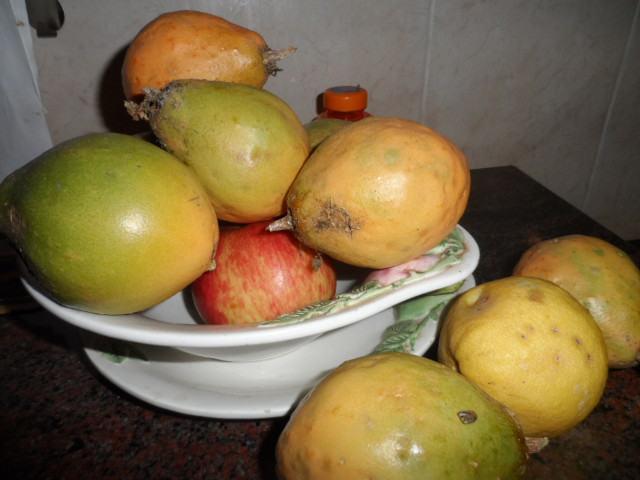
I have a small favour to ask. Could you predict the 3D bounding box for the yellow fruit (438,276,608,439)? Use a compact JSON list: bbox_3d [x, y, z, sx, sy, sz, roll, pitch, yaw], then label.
[{"bbox_3d":[0.094,0.054,0.210,0.071,0.069,0.075,-14,30,-23],"label":"yellow fruit"}]

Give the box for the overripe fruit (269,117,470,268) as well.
[{"bbox_3d":[0.033,-0.028,0.264,0.121,0.084,0.084,-15,29,-9],"label":"overripe fruit"}]

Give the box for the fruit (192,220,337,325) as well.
[{"bbox_3d":[-0.029,0.022,0.236,0.076,0.068,0.076,-1,27,0],"label":"fruit"}]

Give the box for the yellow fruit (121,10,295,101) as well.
[{"bbox_3d":[-0.081,-0.127,0.317,0.120,0.071,0.071,-1,27,5],"label":"yellow fruit"}]

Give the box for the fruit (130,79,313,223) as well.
[{"bbox_3d":[-0.062,-0.055,0.274,0.121,0.075,0.075,34,35,7],"label":"fruit"}]

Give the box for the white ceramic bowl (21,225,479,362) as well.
[{"bbox_3d":[-0.041,0.009,0.306,0.280,0.063,0.263,-1,27,0],"label":"white ceramic bowl"}]

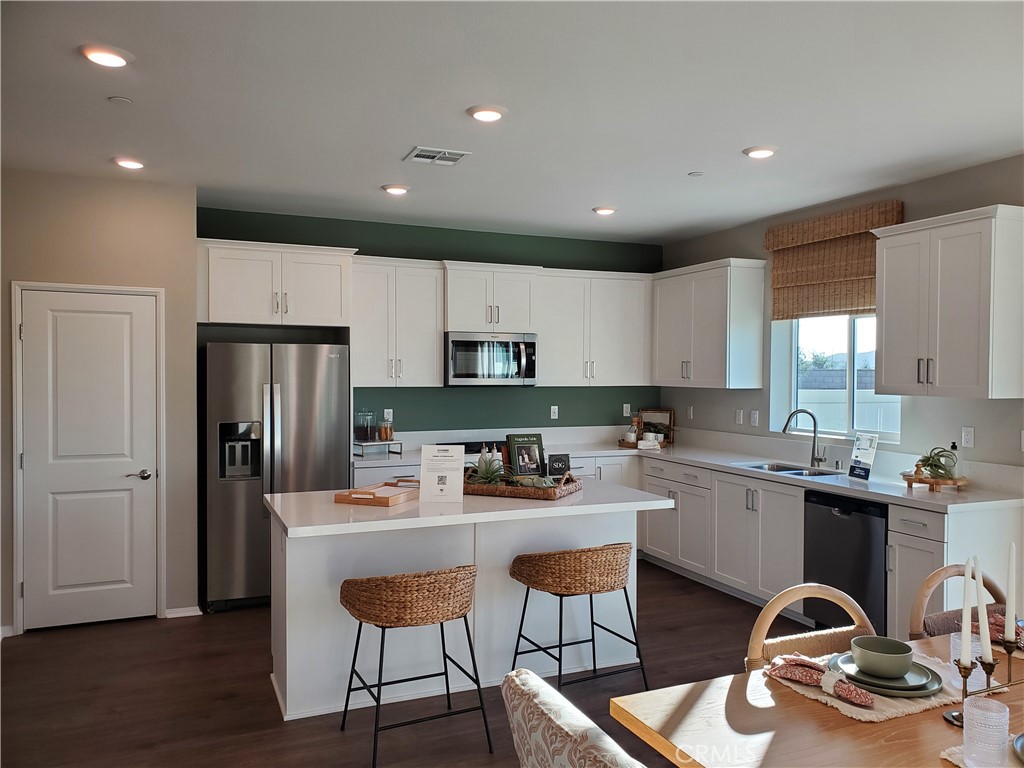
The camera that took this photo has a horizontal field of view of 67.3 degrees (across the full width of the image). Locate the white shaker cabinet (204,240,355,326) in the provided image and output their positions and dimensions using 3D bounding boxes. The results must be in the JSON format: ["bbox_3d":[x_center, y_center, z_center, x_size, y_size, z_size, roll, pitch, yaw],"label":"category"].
[{"bbox_3d":[-1.688,-0.679,5.499,0.965,0.550,0.677,0,1,-23],"label":"white shaker cabinet"}]

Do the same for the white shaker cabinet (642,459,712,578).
[{"bbox_3d":[1.546,0.999,6.062,0.625,0.786,0.857,0,1,-23],"label":"white shaker cabinet"}]

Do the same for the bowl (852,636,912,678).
[{"bbox_3d":[0.973,0.727,2.025,0.150,0.072,0.150,0,1,0],"label":"bowl"}]

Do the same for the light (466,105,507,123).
[{"bbox_3d":[-0.115,-1.224,3.488,0.188,0.026,0.188,0,1,0],"label":"light"}]

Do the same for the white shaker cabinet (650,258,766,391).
[{"bbox_3d":[1.615,-0.470,6.503,0.365,1.005,1.105,0,1,-23],"label":"white shaker cabinet"}]

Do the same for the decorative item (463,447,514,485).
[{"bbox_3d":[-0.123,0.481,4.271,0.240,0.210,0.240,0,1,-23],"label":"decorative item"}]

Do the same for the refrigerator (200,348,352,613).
[{"bbox_3d":[-1.714,0.598,5.544,0.909,1.750,0.850,0,1,-23],"label":"refrigerator"}]

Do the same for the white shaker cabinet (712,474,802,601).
[{"bbox_3d":[1.948,1.067,5.372,0.647,0.860,0.916,0,1,-23],"label":"white shaker cabinet"}]

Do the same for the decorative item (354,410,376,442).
[{"bbox_3d":[-1.124,0.331,5.924,0.157,0.247,0.157,0,1,-23],"label":"decorative item"}]

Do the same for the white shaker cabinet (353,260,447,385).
[{"bbox_3d":[-0.964,-0.477,6.168,0.770,1.000,0.360,0,1,-23],"label":"white shaker cabinet"}]

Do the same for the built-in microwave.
[{"bbox_3d":[-0.222,-0.193,6.276,0.752,0.425,0.427,0,1,-23],"label":"built-in microwave"}]

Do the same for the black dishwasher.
[{"bbox_3d":[2.232,1.074,4.659,0.625,0.850,0.610,0,1,-23],"label":"black dishwasher"}]

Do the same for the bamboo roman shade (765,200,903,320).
[{"bbox_3d":[2.226,-0.828,5.426,0.090,0.720,1.205,0,1,-23],"label":"bamboo roman shade"}]

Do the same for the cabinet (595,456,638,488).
[{"bbox_3d":[0.744,0.985,6.609,0.415,0.788,0.619,0,1,-23],"label":"cabinet"}]

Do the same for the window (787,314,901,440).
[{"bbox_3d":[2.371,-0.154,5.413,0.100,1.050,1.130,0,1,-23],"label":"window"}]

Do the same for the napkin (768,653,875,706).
[{"bbox_3d":[0.795,0.757,1.982,0.133,0.046,0.315,0,1,-23],"label":"napkin"}]

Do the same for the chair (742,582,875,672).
[{"bbox_3d":[1.129,1.123,2.468,0.580,0.825,0.580,0,1,-23],"label":"chair"}]

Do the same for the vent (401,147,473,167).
[{"bbox_3d":[-0.414,-1.242,4.237,0.302,0.020,0.290,0,1,-23],"label":"vent"}]

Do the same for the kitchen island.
[{"bbox_3d":[-0.241,1.053,4.105,1.963,0.901,0.966,0,1,-23],"label":"kitchen island"}]

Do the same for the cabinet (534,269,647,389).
[{"bbox_3d":[0.645,-0.466,6.694,1.125,0.970,0.337,0,1,-23],"label":"cabinet"}]

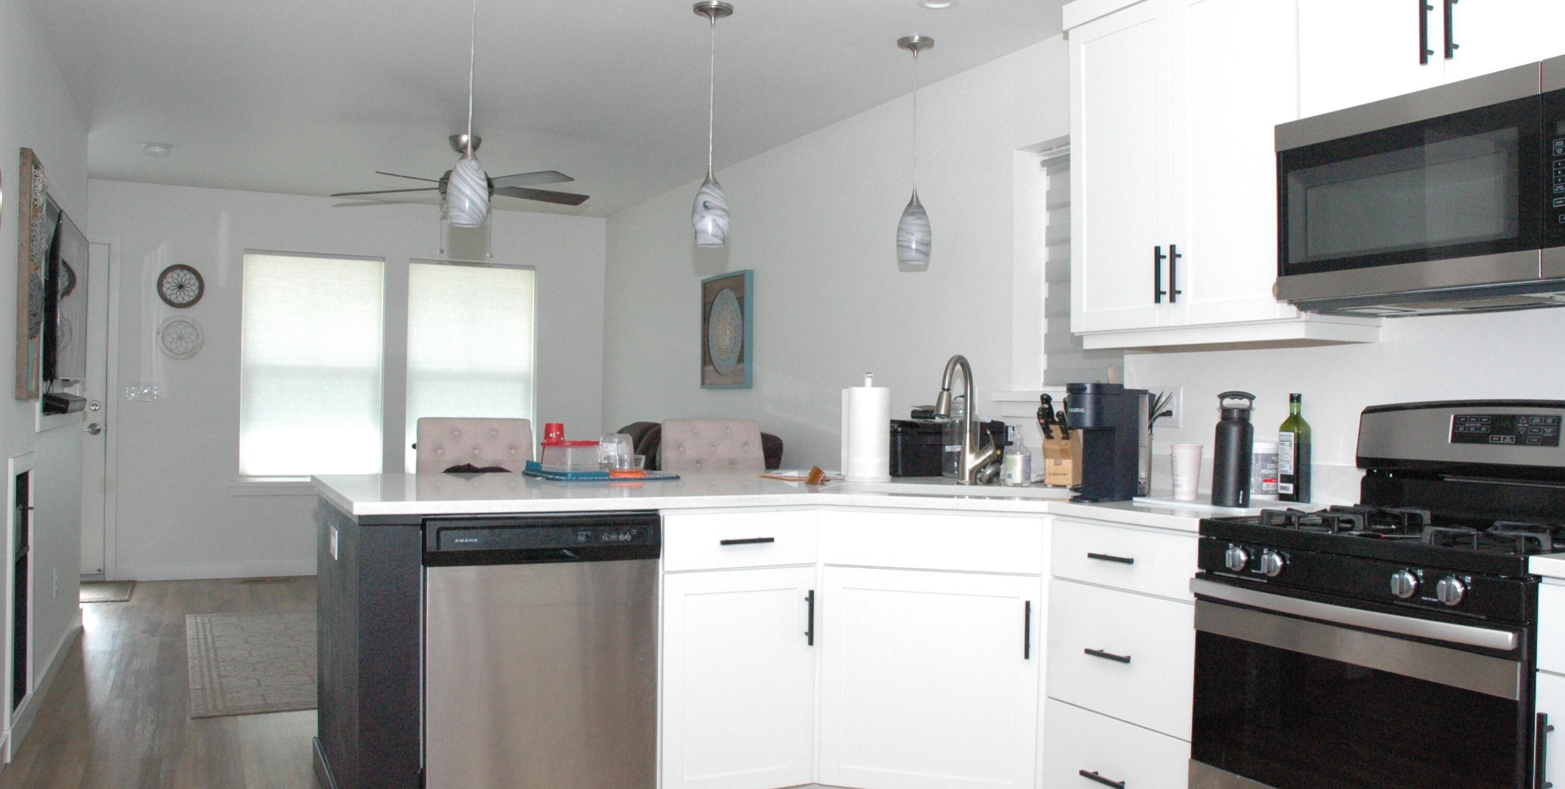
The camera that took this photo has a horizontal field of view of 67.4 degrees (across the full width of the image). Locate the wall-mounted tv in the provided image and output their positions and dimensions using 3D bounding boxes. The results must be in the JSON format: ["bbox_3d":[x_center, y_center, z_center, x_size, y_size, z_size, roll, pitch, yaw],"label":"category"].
[{"bbox_3d":[-2.766,-0.351,4.537,0.060,0.610,1.110,1,0,-27],"label":"wall-mounted tv"}]

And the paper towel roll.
[{"bbox_3d":[0.275,0.110,3.820,0.152,0.350,0.150,1,-1,0],"label":"paper towel roll"}]

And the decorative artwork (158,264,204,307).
[{"bbox_3d":[-3.690,-0.665,7.197,0.270,0.270,0.025,1,-1,-27],"label":"decorative artwork"}]

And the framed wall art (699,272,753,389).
[{"bbox_3d":[-0.310,-0.345,6.508,0.050,0.630,0.590,1,0,-27],"label":"framed wall art"}]

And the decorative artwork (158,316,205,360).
[{"bbox_3d":[-3.688,-0.345,7.197,0.272,0.272,0.025,1,-1,-27],"label":"decorative artwork"}]

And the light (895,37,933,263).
[{"bbox_3d":[0.469,-0.856,4.134,0.132,0.800,0.132,1,-1,0],"label":"light"}]

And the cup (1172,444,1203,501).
[{"bbox_3d":[1.066,0.206,3.090,0.084,0.146,0.084,1,-1,0],"label":"cup"}]

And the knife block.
[{"bbox_3d":[0.885,0.191,3.685,0.090,0.200,0.130,1,0,24],"label":"knife block"}]

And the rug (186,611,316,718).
[{"bbox_3d":[-1.977,1.176,5.497,1.500,0.012,2.240,1,-1,-27],"label":"rug"}]

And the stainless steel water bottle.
[{"bbox_3d":[1.111,0.136,2.890,0.093,0.285,0.093,3,-1,-27],"label":"stainless steel water bottle"}]

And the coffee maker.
[{"bbox_3d":[0.896,0.127,3.284,0.290,0.325,0.130,1,0,-42],"label":"coffee maker"}]

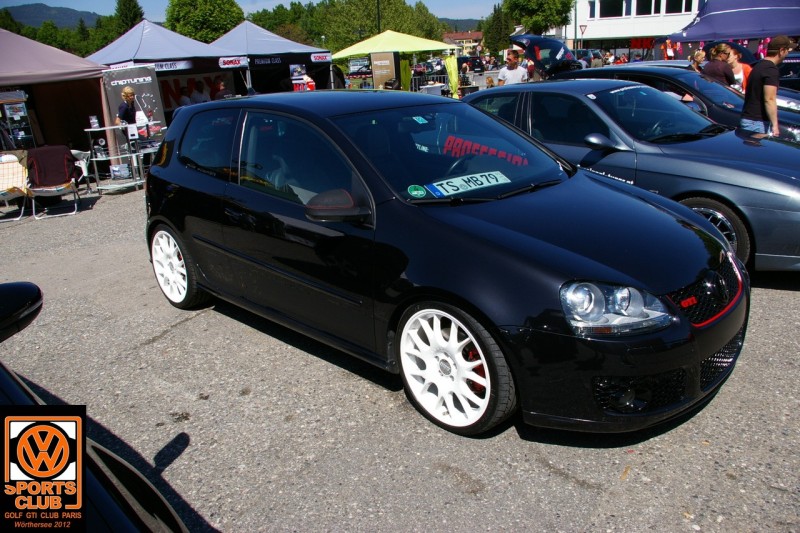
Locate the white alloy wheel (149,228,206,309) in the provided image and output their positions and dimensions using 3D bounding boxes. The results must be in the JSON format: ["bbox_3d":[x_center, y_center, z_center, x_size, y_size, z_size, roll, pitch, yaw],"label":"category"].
[{"bbox_3d":[-1.576,-0.025,4.362,0.635,0.635,0.230,13,23,43],"label":"white alloy wheel"}]

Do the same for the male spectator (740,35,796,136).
[{"bbox_3d":[3.719,-1.417,6.107,0.460,1.760,0.500,-4,17,-3],"label":"male spectator"}]

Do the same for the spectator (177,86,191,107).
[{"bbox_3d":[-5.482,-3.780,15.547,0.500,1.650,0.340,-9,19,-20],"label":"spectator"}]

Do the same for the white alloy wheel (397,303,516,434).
[{"bbox_3d":[0.260,0.426,2.696,0.220,0.630,0.630,-18,23,-40],"label":"white alloy wheel"}]

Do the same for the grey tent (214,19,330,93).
[{"bbox_3d":[-4.000,-5.180,16.886,3.000,3.250,3.000,10,22,36],"label":"grey tent"}]

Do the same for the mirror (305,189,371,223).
[{"bbox_3d":[-0.302,-0.291,2.857,0.150,0.155,0.260,13,24,42],"label":"mirror"}]

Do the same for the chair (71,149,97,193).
[{"bbox_3d":[-5.699,-1.677,10.551,0.540,0.710,0.530,-6,17,-11],"label":"chair"}]

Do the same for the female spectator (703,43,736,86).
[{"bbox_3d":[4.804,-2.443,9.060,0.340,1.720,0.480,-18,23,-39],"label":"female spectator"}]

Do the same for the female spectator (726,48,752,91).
[{"bbox_3d":[5.249,-2.528,9.451,0.480,1.680,0.320,11,22,38],"label":"female spectator"}]

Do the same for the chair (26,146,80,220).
[{"bbox_3d":[-4.932,-1.201,8.473,0.590,0.900,0.630,-11,18,-26],"label":"chair"}]

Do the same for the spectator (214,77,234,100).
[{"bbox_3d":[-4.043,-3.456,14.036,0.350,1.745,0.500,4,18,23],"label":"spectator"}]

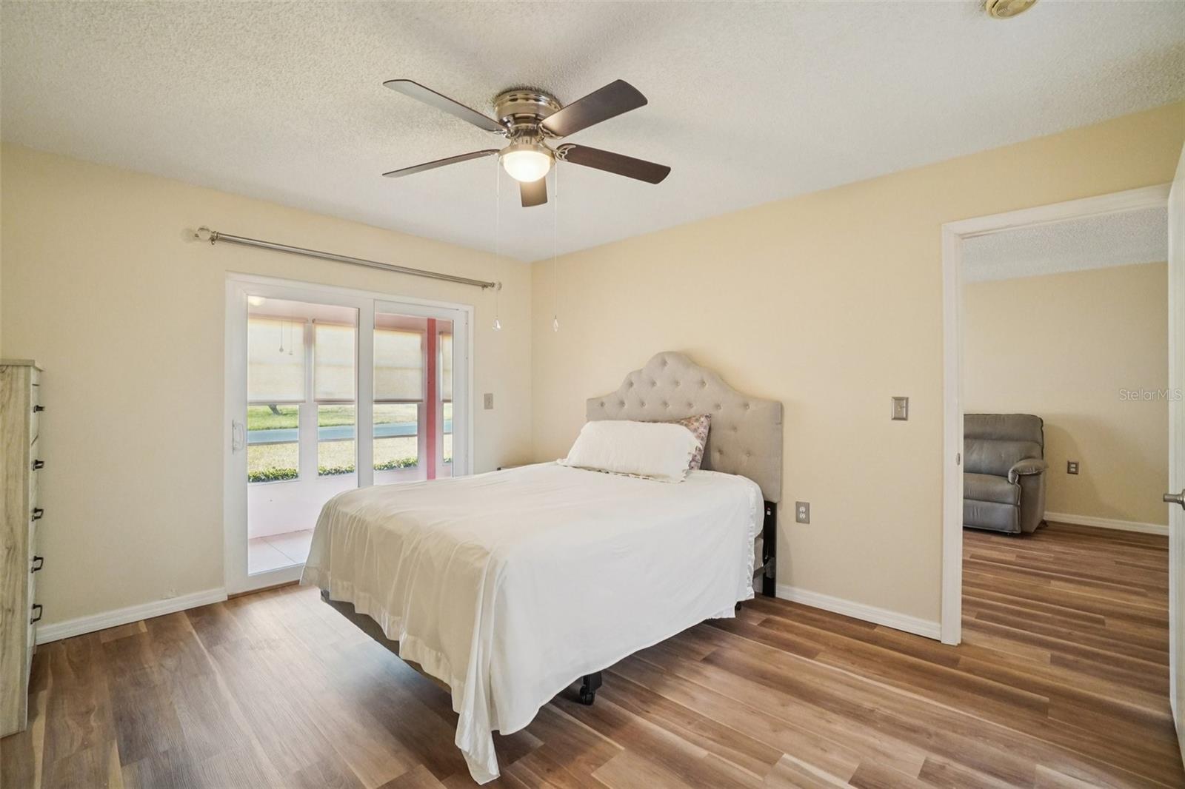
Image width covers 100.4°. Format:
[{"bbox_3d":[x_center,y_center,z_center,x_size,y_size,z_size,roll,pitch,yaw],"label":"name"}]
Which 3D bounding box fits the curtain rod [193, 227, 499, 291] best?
[{"bbox_3d":[-1.497,-0.894,3.506,0.108,0.099,2.071,2,2,43],"label":"curtain rod"}]

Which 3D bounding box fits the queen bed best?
[{"bbox_3d":[-0.155,0.477,2.764,1.618,1.509,2.150,2,2,43],"label":"queen bed"}]

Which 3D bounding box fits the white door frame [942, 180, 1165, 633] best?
[{"bbox_3d":[2.071,0.207,2.211,0.838,2.096,0.123,2,2,43],"label":"white door frame"}]

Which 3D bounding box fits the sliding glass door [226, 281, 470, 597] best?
[{"bbox_3d":[-1.602,0.234,3.564,0.099,1.943,1.731,2,2,43],"label":"sliding glass door"}]

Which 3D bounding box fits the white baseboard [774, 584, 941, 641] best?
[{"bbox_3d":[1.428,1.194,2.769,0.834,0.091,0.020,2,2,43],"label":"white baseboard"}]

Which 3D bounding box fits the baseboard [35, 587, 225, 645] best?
[{"bbox_3d":[-2.462,1.180,2.631,0.022,0.091,0.834,2,2,43],"label":"baseboard"}]

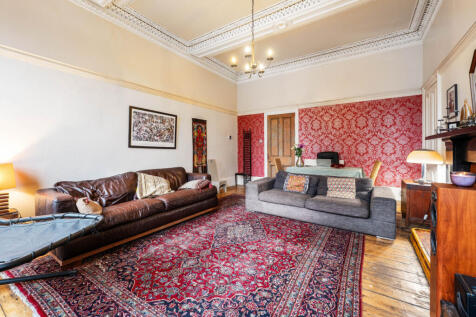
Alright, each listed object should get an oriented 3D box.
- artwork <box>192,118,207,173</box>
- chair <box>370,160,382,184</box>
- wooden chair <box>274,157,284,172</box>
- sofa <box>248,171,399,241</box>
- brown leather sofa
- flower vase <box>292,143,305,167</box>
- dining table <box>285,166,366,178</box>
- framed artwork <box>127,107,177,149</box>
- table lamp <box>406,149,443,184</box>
[{"bbox_3d":[-0.912,-0.264,4.476,0.030,1.345,0.447,2,3,35],"label":"artwork"},{"bbox_3d":[2.465,0.488,3.655,0.560,0.920,0.450,1,3,31],"label":"chair"},{"bbox_3d":[1.128,0.458,4.459,0.560,0.920,0.450,1,3,31],"label":"wooden chair"},{"bbox_3d":[1.288,0.634,3.183,2.090,0.680,0.970,1,3,32],"label":"sofa"},{"bbox_3d":[-1.443,0.598,2.984,0.970,0.790,2.320,2,3,35],"label":"brown leather sofa"},{"bbox_3d":[1.365,-0.073,4.110,0.290,0.530,0.270,1,3,31],"label":"flower vase"},{"bbox_3d":[1.806,0.563,4.056,1.450,0.740,0.820,1,3,31],"label":"dining table"},{"bbox_3d":[-1.572,-0.541,3.529,0.030,0.710,0.952,2,3,35],"label":"framed artwork"},{"bbox_3d":[2.900,0.100,2.858,0.390,0.530,0.390,1,3,32],"label":"table lamp"}]

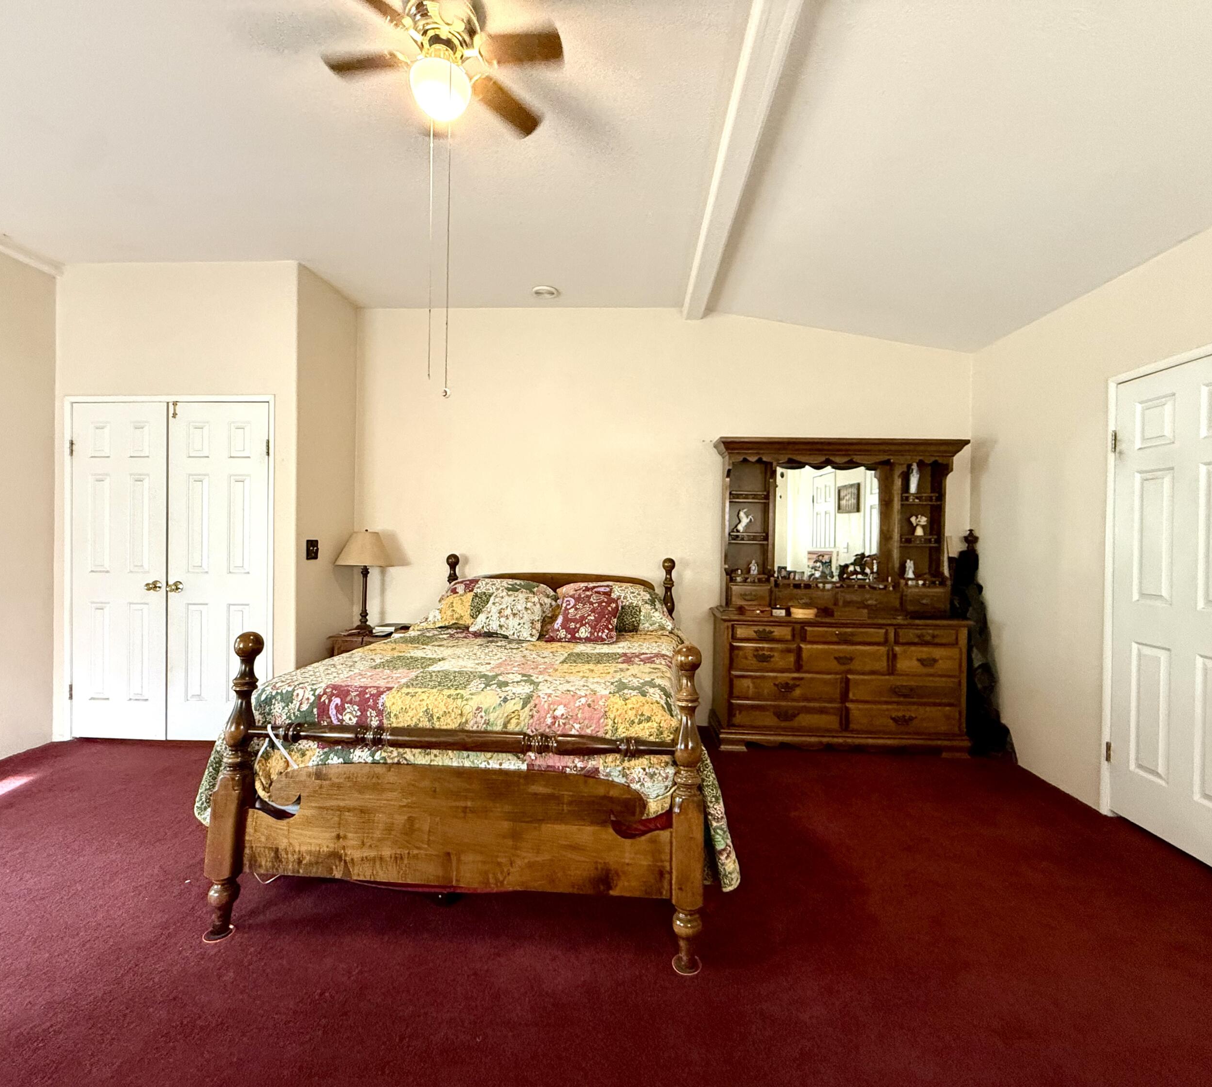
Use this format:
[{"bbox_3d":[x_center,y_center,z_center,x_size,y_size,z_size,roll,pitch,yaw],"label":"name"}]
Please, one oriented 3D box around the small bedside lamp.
[{"bbox_3d":[-1.619,0.258,3.920,0.396,0.683,0.396,1,1,4],"label":"small bedside lamp"}]

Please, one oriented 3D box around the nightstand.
[{"bbox_3d":[-1.485,0.893,3.910,0.544,0.594,0.406,1,1,4],"label":"nightstand"}]

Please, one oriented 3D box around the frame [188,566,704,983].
[{"bbox_3d":[-0.376,0.652,2.742,1.495,1.126,2.059,1,1,5],"label":"frame"}]

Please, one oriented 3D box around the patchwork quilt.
[{"bbox_3d":[-0.384,0.750,2.673,1.713,0.594,1.703,1,1,5],"label":"patchwork quilt"}]

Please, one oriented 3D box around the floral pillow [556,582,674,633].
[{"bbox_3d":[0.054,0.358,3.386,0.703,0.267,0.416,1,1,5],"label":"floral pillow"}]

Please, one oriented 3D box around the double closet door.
[{"bbox_3d":[-2.614,0.163,3.524,1.233,2.005,0.059,1,1,3],"label":"double closet door"}]

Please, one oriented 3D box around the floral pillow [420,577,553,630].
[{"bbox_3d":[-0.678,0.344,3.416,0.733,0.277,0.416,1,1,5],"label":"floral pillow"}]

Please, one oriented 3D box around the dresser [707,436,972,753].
[{"bbox_3d":[1.411,0.300,3.653,1.455,1.856,0.475,1,1,4],"label":"dresser"}]

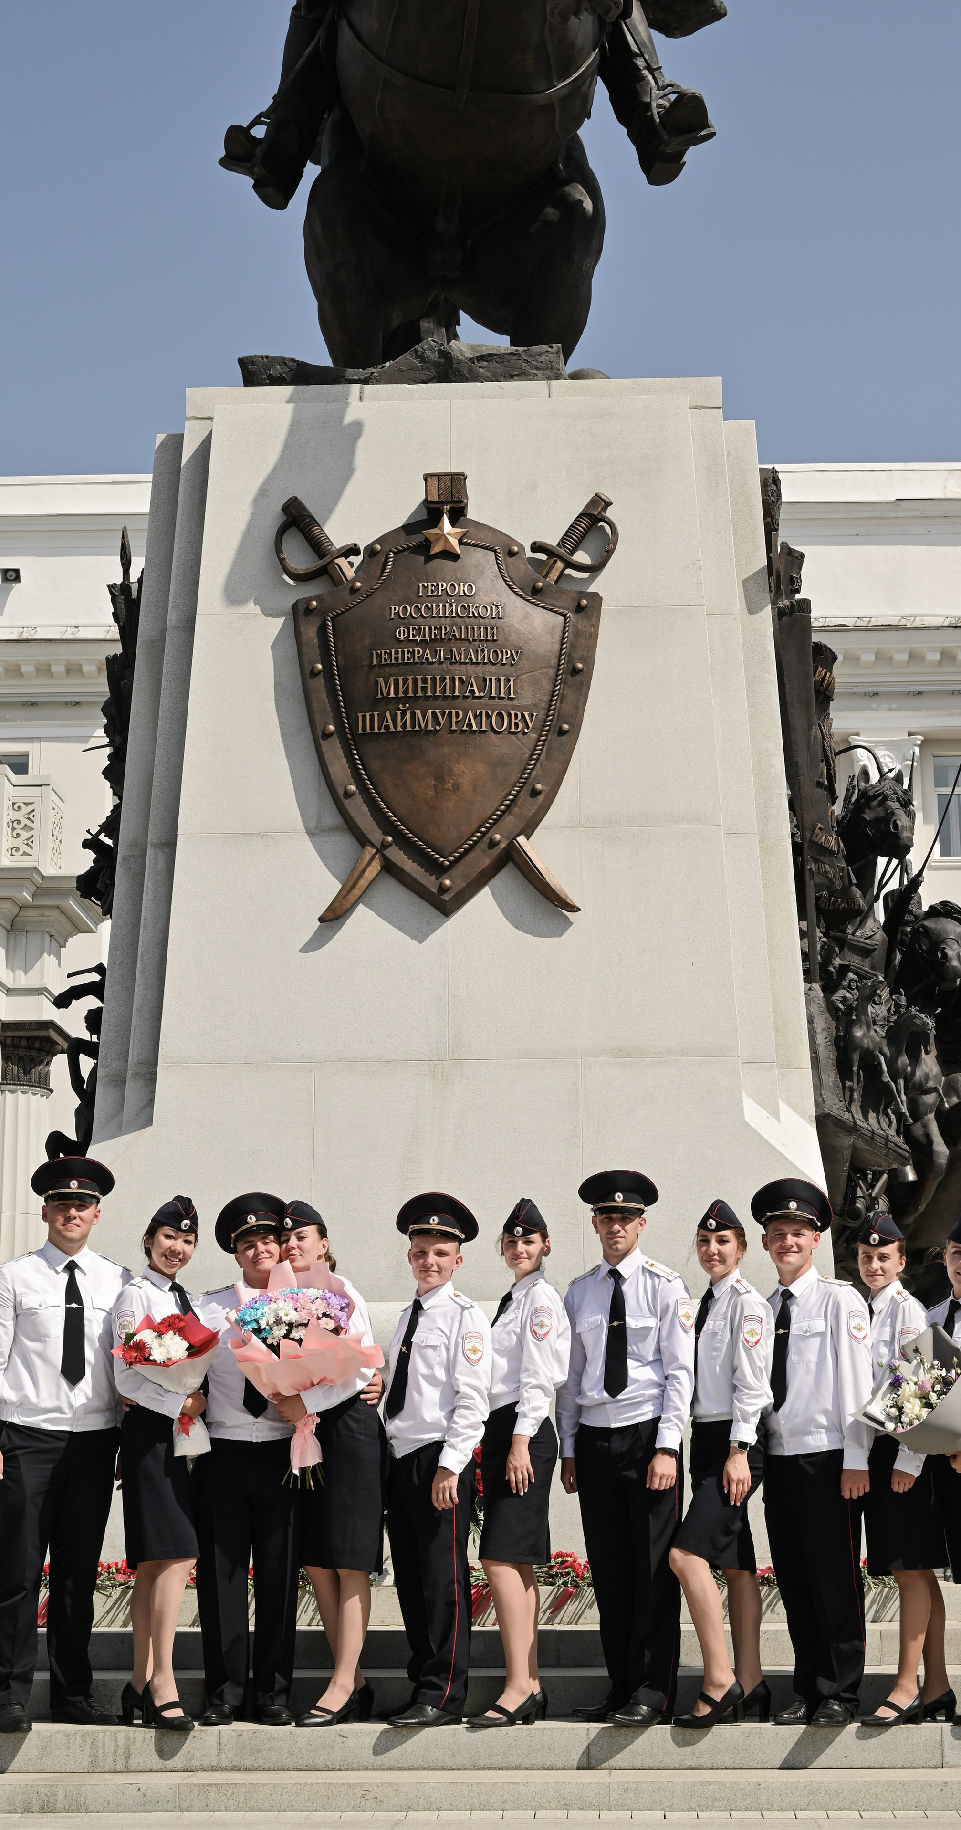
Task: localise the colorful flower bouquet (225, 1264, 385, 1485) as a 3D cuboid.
[{"bbox_3d":[-0.582,1.513,8.448,0.480,0.670,0.360,0,-12,0],"label":"colorful flower bouquet"}]

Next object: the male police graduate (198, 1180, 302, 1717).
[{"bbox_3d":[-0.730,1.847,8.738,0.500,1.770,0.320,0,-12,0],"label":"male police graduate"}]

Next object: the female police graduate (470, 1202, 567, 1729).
[{"bbox_3d":[0.139,1.839,8.647,0.320,1.743,0.410,10,-15,-41],"label":"female police graduate"}]

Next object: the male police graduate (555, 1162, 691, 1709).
[{"bbox_3d":[0.510,1.838,8.892,0.500,1.890,0.340,-4,-12,20],"label":"male police graduate"}]

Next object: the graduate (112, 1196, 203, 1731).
[{"bbox_3d":[-1.087,1.837,8.648,0.410,1.758,0.330,6,-13,-29],"label":"graduate"}]

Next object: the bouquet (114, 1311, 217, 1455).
[{"bbox_3d":[-1.044,1.563,8.459,0.330,0.470,0.270,-14,-11,5],"label":"bouquet"}]

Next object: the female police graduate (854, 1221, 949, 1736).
[{"bbox_3d":[1.464,1.917,8.875,0.380,1.746,0.420,10,-15,-41],"label":"female police graduate"}]

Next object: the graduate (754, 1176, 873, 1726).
[{"bbox_3d":[1.162,1.850,8.889,0.480,1.874,0.330,-8,-14,35],"label":"graduate"}]

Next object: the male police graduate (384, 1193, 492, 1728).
[{"bbox_3d":[-0.147,1.883,8.883,0.330,1.818,0.470,11,-16,-44],"label":"male police graduate"}]

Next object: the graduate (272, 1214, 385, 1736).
[{"bbox_3d":[-0.510,1.849,8.686,0.420,1.745,0.340,-7,-13,29],"label":"graduate"}]

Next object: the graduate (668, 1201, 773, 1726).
[{"bbox_3d":[0.839,1.892,8.881,0.400,1.787,0.420,9,-15,-39],"label":"graduate"}]

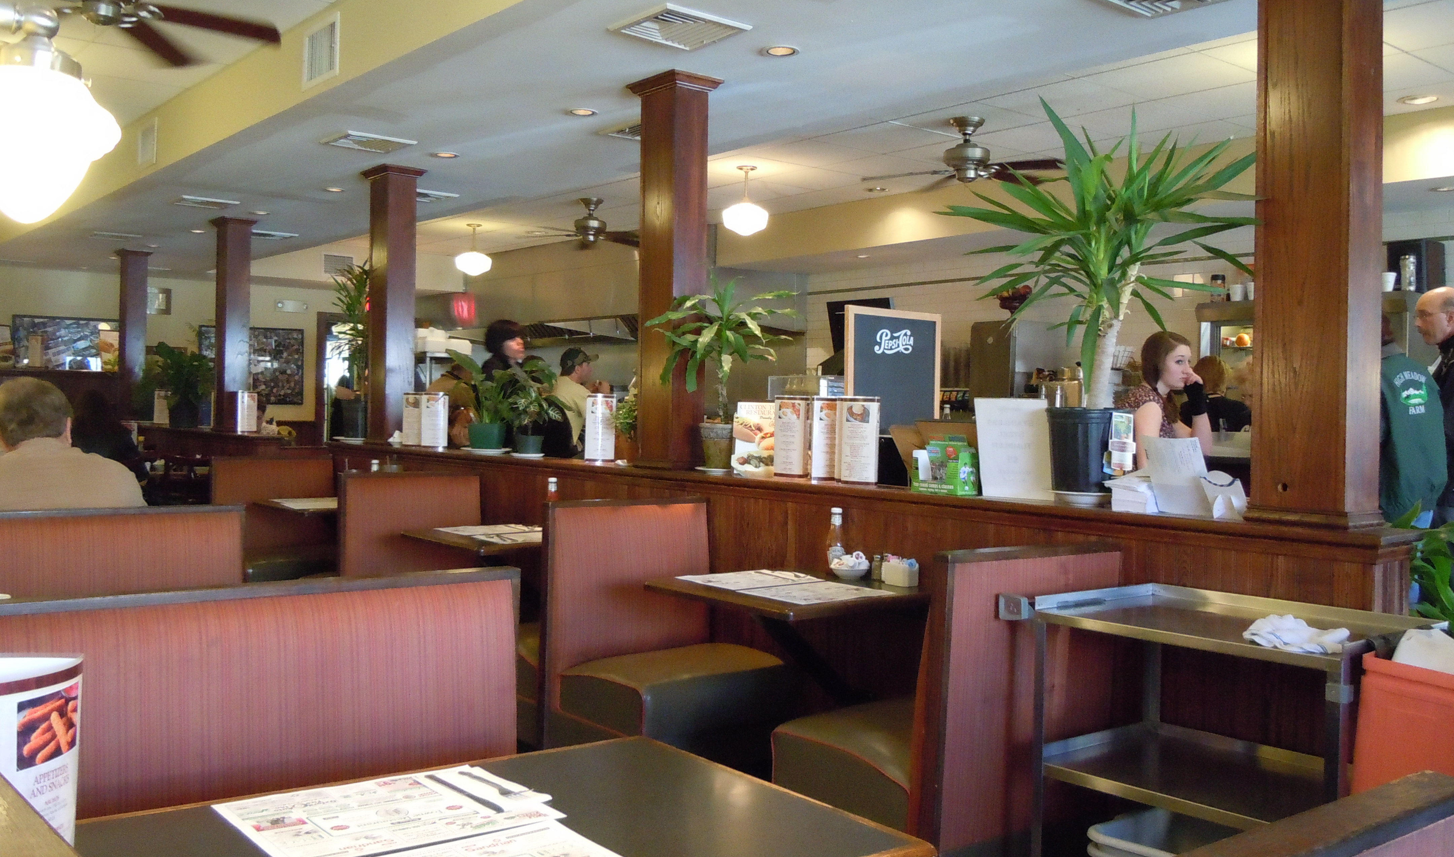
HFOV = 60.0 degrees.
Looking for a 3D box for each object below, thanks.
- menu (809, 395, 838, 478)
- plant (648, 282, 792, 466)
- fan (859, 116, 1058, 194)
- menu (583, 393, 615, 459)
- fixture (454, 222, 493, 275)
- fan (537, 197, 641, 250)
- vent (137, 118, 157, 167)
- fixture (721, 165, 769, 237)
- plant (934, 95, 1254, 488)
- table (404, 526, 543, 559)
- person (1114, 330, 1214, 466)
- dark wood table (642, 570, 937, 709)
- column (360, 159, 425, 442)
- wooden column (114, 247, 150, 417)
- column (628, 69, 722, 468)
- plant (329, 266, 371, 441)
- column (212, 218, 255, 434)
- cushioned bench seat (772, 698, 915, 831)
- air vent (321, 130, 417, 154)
[{"bbox_3d":[0.343,0.030,4.206,0.125,0.285,0.090,2,1,34],"label":"menu"},{"bbox_3d":[-0.024,-0.209,4.780,0.570,0.740,0.530,1,2,0],"label":"plant"},{"bbox_3d":[1.297,-1.488,6.826,1.120,0.340,1.120,1,1,-39],"label":"fan"},{"bbox_3d":[-0.504,0.000,4.970,0.122,0.273,0.090,2,0,-6],"label":"menu"},{"bbox_3d":[-2.235,-1.566,11.161,0.325,0.470,0.325,1,1,0],"label":"fixture"},{"bbox_3d":[-1.079,-1.639,9.963,1.220,0.370,1.220,-1,2,-40],"label":"fan"},{"bbox_3d":[-3.257,-1.592,7.063,0.025,0.240,0.365,1,1,-39],"label":"vent"},{"bbox_3d":[0.123,-1.454,8.057,0.298,0.454,0.298,2,0,0],"label":"fixture"},{"bbox_3d":[0.950,-0.337,3.340,0.790,1.063,0.830,1,1,-39],"label":"plant"},{"bbox_3d":[-0.820,0.746,4.690,0.570,0.710,0.620,1,1,-39],"label":"table"},{"bbox_3d":[1.833,0.313,5.263,0.480,1.420,0.430,0,2,-25],"label":"person"},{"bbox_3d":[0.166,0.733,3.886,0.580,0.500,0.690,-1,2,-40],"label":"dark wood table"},{"bbox_3d":[-1.827,-0.658,6.893,0.260,1.490,0.295,-1,2,-40],"label":"column"},{"bbox_3d":[-4.936,-0.748,10.508,0.245,1.440,0.320,1,1,-39],"label":"wooden column"},{"bbox_3d":[-0.217,-0.581,4.799,0.245,1.462,0.325,1,1,-39],"label":"column"},{"bbox_3d":[-2.082,-0.428,6.960,0.390,1.006,0.390,1,1,-39],"label":"plant"},{"bbox_3d":[-3.491,-0.730,8.907,0.260,1.490,0.295,-1,2,-40],"label":"column"},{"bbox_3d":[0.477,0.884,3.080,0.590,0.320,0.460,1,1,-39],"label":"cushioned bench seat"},{"bbox_3d":[-1.670,-1.328,5.878,0.345,0.035,0.345,1,1,-39],"label":"air vent"}]

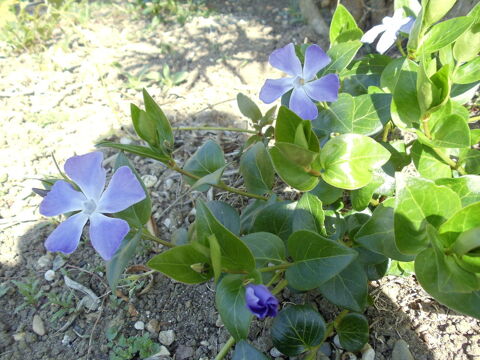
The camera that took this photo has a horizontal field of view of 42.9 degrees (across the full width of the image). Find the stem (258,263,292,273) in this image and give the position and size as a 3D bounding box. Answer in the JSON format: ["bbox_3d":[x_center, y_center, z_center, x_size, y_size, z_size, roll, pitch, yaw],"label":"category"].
[{"bbox_3d":[0.019,0.046,0.320,0.019,0.003,0.003,-12,38,-12],"label":"stem"}]

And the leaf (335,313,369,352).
[{"bbox_3d":[0.064,0.088,0.352,0.019,0.007,0.024,2,66,-6],"label":"leaf"}]

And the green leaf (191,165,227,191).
[{"bbox_3d":[-0.018,0.000,0.357,0.024,0.008,0.013,-26,44,-25],"label":"green leaf"}]

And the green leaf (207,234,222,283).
[{"bbox_3d":[-0.013,0.039,0.297,0.008,0.025,0.005,2,16,30],"label":"green leaf"}]

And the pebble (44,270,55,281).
[{"bbox_3d":[-0.122,0.061,0.390,0.006,0.005,0.006,0,40,0],"label":"pebble"}]

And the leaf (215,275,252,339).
[{"bbox_3d":[-0.003,0.064,0.305,0.021,0.008,0.036,1,76,9],"label":"leaf"}]

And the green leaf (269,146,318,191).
[{"bbox_3d":[0.032,-0.007,0.370,0.029,0.012,0.027,-2,72,6],"label":"green leaf"}]

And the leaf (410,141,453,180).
[{"bbox_3d":[0.132,-0.013,0.420,0.028,0.009,0.029,0,66,0],"label":"leaf"}]

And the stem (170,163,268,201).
[{"bbox_3d":[-0.012,0.001,0.360,0.062,0.004,0.004,20,35,-9],"label":"stem"}]

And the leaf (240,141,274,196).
[{"bbox_3d":[0.012,-0.008,0.411,0.021,0.034,0.009,-11,-5,-1],"label":"leaf"}]

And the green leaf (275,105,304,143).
[{"bbox_3d":[0.033,-0.031,0.385,0.021,0.031,0.008,-14,0,-8],"label":"green leaf"}]

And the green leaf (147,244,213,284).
[{"bbox_3d":[-0.031,0.044,0.319,0.034,0.009,0.023,4,61,3],"label":"green leaf"}]

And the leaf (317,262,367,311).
[{"bbox_3d":[0.057,0.056,0.330,0.028,0.008,0.035,-29,83,-25],"label":"leaf"}]

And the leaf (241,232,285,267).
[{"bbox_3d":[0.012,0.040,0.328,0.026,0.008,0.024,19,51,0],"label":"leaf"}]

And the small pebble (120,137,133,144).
[{"bbox_3d":[-0.098,-0.034,0.525,0.010,0.005,0.007,0,38,0],"label":"small pebble"}]

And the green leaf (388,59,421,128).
[{"bbox_3d":[0.117,-0.061,0.425,0.025,0.047,0.010,-8,0,22],"label":"green leaf"}]

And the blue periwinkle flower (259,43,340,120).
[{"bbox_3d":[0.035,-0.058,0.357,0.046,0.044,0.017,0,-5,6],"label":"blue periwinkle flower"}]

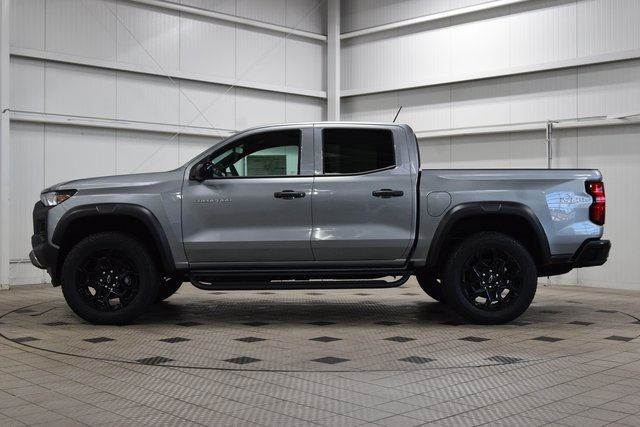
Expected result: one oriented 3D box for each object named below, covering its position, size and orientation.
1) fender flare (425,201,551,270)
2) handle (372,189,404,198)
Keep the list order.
[{"bbox_3d":[1.478,0.193,7.200,1.110,0.600,0.140,0,0,-2],"label":"fender flare"},{"bbox_3d":[0.597,-0.174,7.185,0.268,0.072,0.060,0,1,-1],"label":"handle"}]

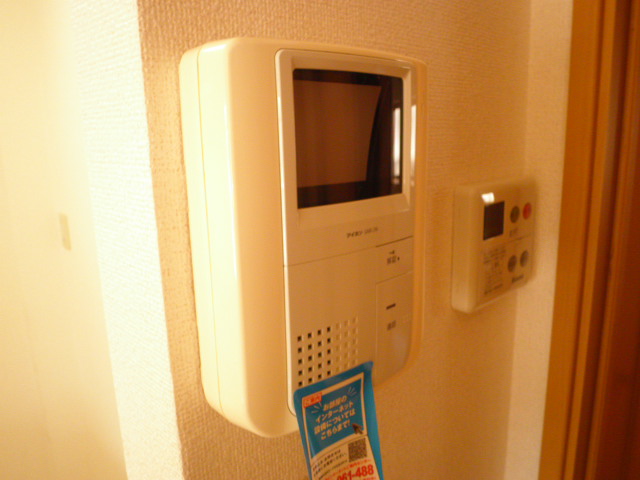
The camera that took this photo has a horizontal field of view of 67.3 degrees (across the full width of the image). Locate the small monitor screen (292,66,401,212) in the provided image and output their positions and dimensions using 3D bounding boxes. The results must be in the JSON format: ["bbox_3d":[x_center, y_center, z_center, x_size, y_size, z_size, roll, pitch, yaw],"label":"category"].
[{"bbox_3d":[0.019,-0.056,0.269,0.084,0.069,0.010,-12,16,-40],"label":"small monitor screen"}]

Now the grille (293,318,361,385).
[{"bbox_3d":[0.005,0.062,0.272,0.048,0.033,0.005,-12,16,-40],"label":"grille"}]

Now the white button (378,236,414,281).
[{"bbox_3d":[0.046,0.012,0.299,0.035,0.024,0.005,-12,16,-40],"label":"white button"}]

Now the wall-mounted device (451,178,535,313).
[{"bbox_3d":[0.175,0.001,0.471,0.119,0.117,0.021,-12,16,-40],"label":"wall-mounted device"}]

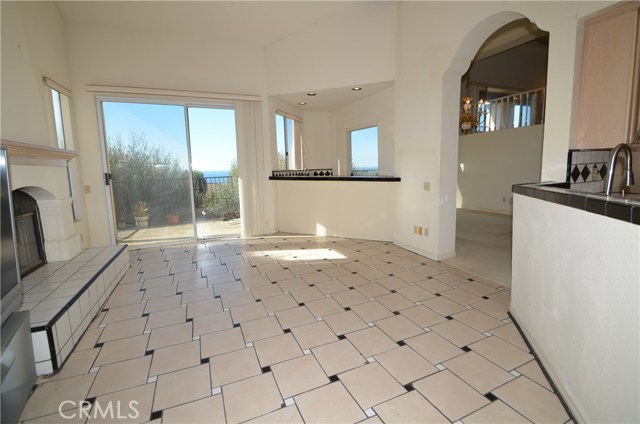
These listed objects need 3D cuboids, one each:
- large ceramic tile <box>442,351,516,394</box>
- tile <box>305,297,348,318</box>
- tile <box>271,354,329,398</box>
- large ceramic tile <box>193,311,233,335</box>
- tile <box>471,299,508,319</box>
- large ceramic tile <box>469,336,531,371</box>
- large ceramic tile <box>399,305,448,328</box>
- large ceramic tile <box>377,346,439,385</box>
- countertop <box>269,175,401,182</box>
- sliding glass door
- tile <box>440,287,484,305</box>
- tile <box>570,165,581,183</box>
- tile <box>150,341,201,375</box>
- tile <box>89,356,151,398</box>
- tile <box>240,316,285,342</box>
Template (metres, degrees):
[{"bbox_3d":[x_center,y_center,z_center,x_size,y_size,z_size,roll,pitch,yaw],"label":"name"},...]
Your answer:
[{"bbox_3d":[0.963,0.977,1.627,0.290,0.010,0.290,-5,9,-26],"label":"large ceramic tile"},{"bbox_3d":[0.039,0.887,2.482,0.297,0.010,0.297,-4,9,-25],"label":"tile"},{"bbox_3d":[-0.127,1.018,1.669,0.298,0.010,0.298,-4,9,-24],"label":"tile"},{"bbox_3d":[-0.910,0.941,2.252,0.298,0.010,0.298,-4,9,-24],"label":"large ceramic tile"},{"bbox_3d":[1.545,0.867,2.369,0.290,0.010,0.290,-5,9,-26],"label":"tile"},{"bbox_3d":[1.239,0.968,1.835,0.297,0.010,0.297,-4,9,-25],"label":"large ceramic tile"},{"bbox_3d":[0.876,0.886,2.285,0.290,0.010,0.290,-5,9,-26],"label":"large ceramic tile"},{"bbox_3d":[0.546,0.972,1.706,0.290,0.010,0.290,-5,9,-26],"label":"large ceramic tile"},{"bbox_3d":[0.232,-0.616,4.979,2.500,0.060,0.450,3,10,24],"label":"countertop"},{"bbox_3d":[-2.467,-0.655,4.635,2.200,2.411,0.100,-3,9,-12],"label":"sliding glass door"},{"bbox_3d":[1.423,0.854,2.676,0.298,0.010,0.298,-4,9,-24],"label":"tile"},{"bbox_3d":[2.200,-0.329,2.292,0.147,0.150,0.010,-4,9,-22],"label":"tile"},{"bbox_3d":[-0.966,0.985,1.803,0.289,0.010,0.289,-4,9,-23],"label":"tile"},{"bbox_3d":[-1.235,1.021,1.667,0.298,0.010,0.298,-4,9,-24],"label":"tile"},{"bbox_3d":[-0.478,0.952,2.172,0.298,0.010,0.298,-4,9,-24],"label":"tile"}]

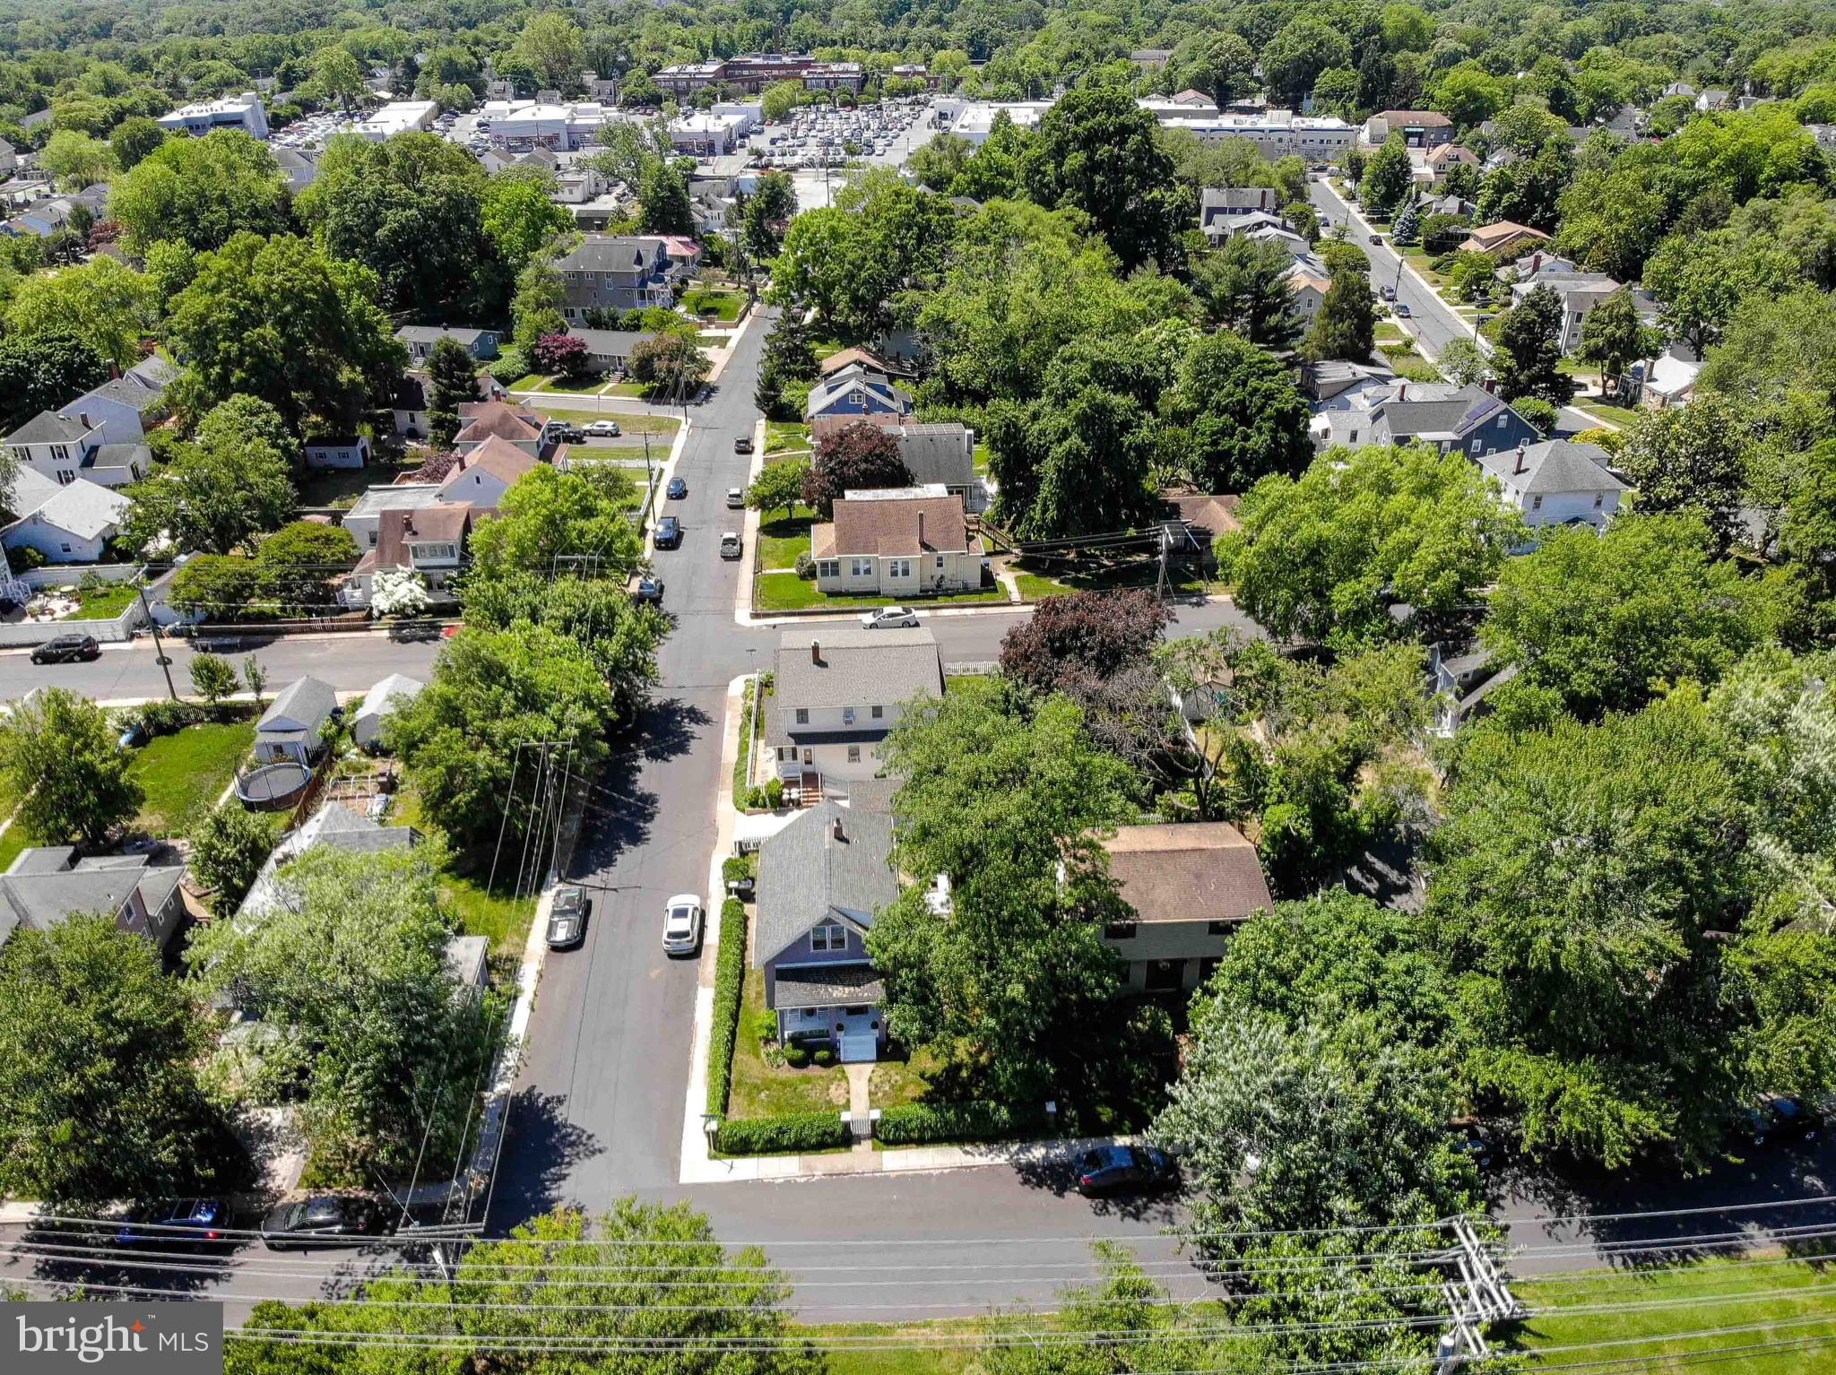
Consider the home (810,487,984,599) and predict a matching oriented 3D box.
[{"bbox_3d":[-1.855,-13.156,109.067,14.150,6.900,10.500,-2,29,-4],"label":"home"}]

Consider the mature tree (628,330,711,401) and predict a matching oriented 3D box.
[{"bbox_3d":[-30.100,-40.390,158.553,10.000,8.000,9.500,0,29,0],"label":"mature tree"}]

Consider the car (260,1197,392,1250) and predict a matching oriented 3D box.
[{"bbox_3d":[-25.045,22.464,53.703,4.800,1.480,1.850,-2,29,-4],"label":"car"}]

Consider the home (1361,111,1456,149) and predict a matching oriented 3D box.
[{"bbox_3d":[151.500,-173.239,393.609,26.000,9.200,14.000,2,29,3],"label":"home"}]

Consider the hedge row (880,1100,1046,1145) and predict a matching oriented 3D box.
[{"bbox_3d":[2.012,20.785,61.266,7.900,1.400,1.050,-2,29,-4],"label":"hedge row"}]

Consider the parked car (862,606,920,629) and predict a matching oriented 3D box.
[{"bbox_3d":[-2.267,-5.750,104.712,4.500,1.470,1.800,-2,29,-4],"label":"parked car"}]

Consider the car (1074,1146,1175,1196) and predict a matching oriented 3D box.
[{"bbox_3d":[9.850,22.481,59.694,4.720,1.450,1.850,-2,29,-4],"label":"car"}]

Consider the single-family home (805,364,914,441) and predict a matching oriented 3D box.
[{"bbox_3d":[-6.700,-32.619,145.140,11.500,7.200,9.400,-2,29,-3],"label":"single-family home"}]

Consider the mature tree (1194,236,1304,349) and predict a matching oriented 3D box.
[{"bbox_3d":[45.164,-54.524,175.791,14.600,15.200,13.600,-2,29,-4],"label":"mature tree"}]

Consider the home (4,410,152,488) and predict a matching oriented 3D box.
[{"bbox_3d":[-86.000,-25.382,131.656,9.800,7.800,8.200,-2,29,-4],"label":"home"}]

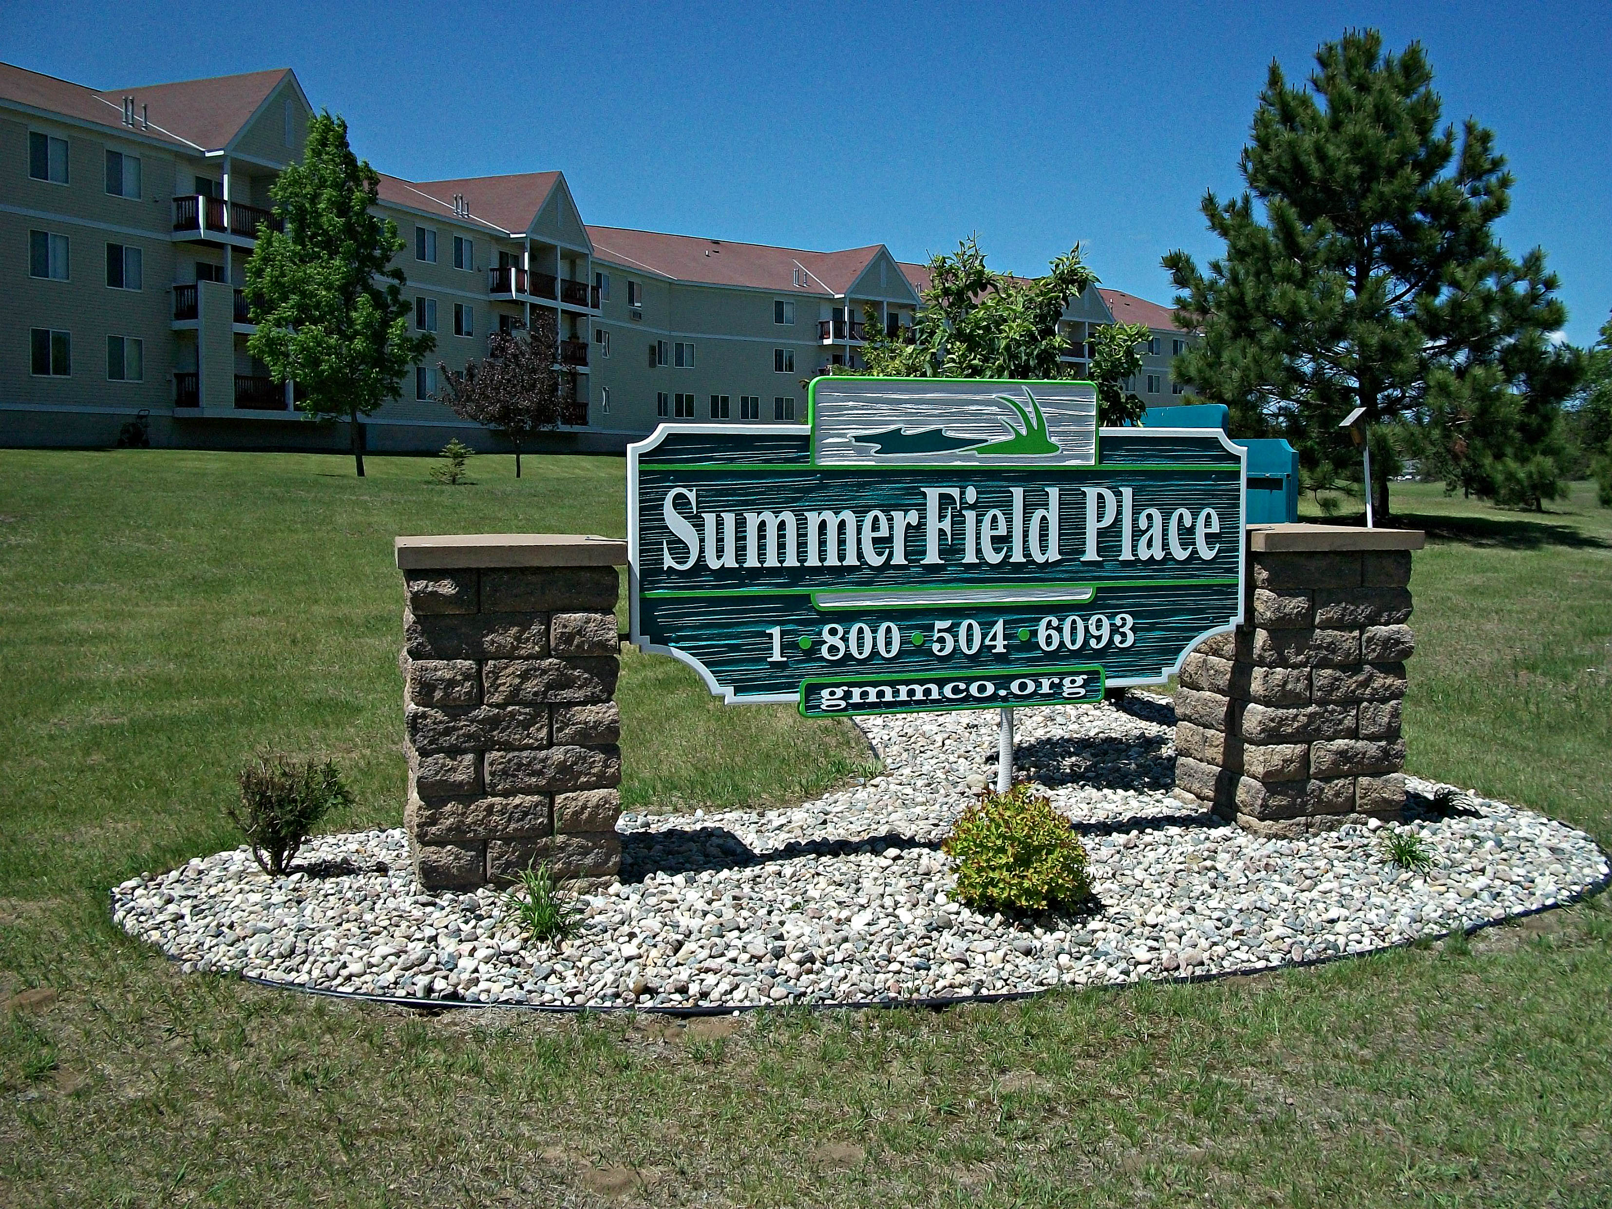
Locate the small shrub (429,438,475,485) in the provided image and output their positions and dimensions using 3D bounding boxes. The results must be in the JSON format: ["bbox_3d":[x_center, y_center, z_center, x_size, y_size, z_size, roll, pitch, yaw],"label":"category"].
[{"bbox_3d":[-7.301,-2.948,30.675,0.970,0.942,0.970,-1,5,-13],"label":"small shrub"}]

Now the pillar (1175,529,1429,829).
[{"bbox_3d":[1.986,0.273,6.222,0.748,1.175,0.757,-2,5,-18],"label":"pillar"}]

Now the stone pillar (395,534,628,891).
[{"bbox_3d":[-1.064,0.344,5.339,0.744,1.145,0.748,-1,5,-16],"label":"stone pillar"}]

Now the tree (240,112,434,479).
[{"bbox_3d":[-10.478,-6.937,33.443,4.300,8.104,4.300,-1,5,-17],"label":"tree"}]

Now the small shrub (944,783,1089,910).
[{"bbox_3d":[0.694,0.783,5.007,0.475,0.358,0.470,1,5,8],"label":"small shrub"}]

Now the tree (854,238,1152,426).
[{"bbox_3d":[1.250,-1.132,10.440,2.300,2.812,2.300,1,5,7],"label":"tree"}]

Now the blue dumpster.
[{"bbox_3d":[4.658,-1.363,17.346,2.000,1.905,1.300,2,6,23],"label":"blue dumpster"}]

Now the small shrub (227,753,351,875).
[{"bbox_3d":[-1.781,0.727,5.174,0.420,0.423,0.400,-2,6,-19],"label":"small shrub"}]

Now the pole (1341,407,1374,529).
[{"bbox_3d":[3.726,-0.459,9.998,0.200,1.729,0.150,-5,6,-22],"label":"pole"}]

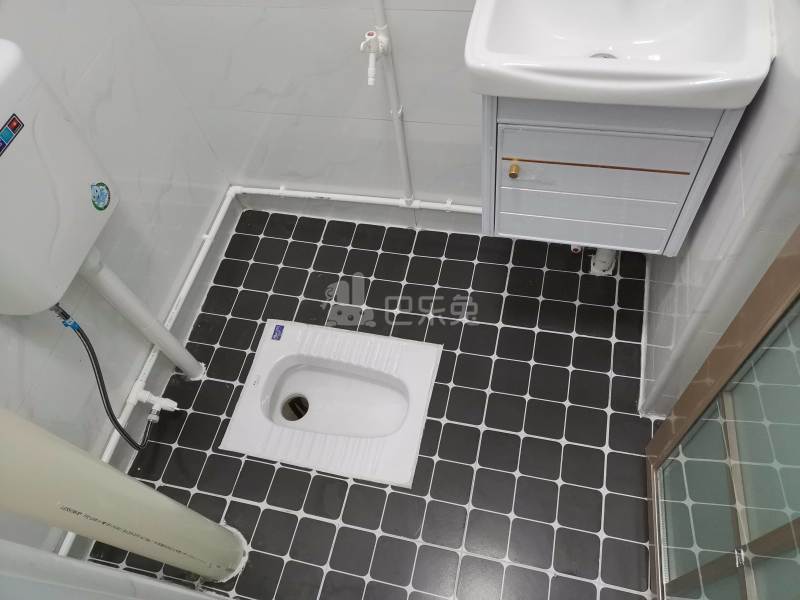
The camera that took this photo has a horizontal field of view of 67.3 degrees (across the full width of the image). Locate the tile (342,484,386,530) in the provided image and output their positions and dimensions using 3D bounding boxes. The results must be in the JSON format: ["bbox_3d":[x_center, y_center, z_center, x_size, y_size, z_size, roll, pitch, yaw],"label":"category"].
[{"bbox_3d":[-0.086,0.508,1.471,0.097,0.010,0.097,7,60,14],"label":"tile"}]

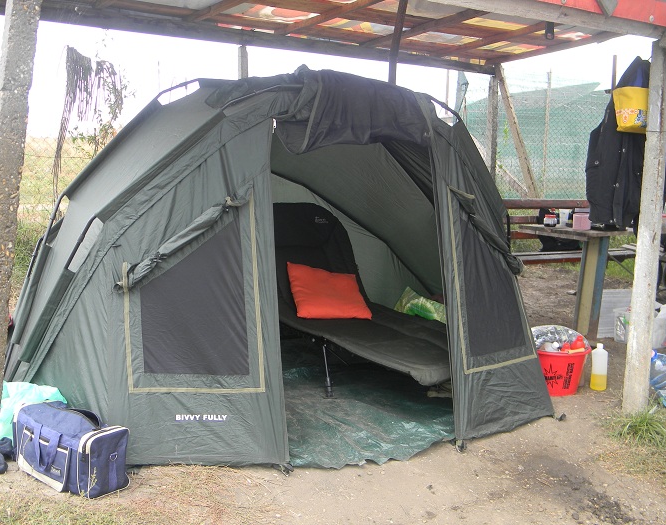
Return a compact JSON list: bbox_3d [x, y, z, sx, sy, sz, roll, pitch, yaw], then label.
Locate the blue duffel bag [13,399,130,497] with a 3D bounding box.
[{"bbox_3d":[-1.139,0.805,3.638,0.510,0.265,0.230,7,11,36],"label":"blue duffel bag"}]

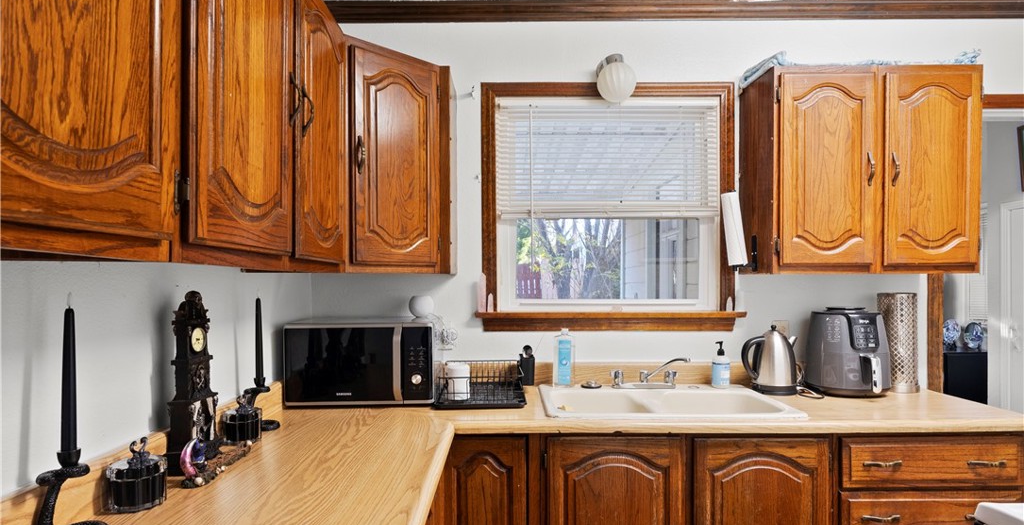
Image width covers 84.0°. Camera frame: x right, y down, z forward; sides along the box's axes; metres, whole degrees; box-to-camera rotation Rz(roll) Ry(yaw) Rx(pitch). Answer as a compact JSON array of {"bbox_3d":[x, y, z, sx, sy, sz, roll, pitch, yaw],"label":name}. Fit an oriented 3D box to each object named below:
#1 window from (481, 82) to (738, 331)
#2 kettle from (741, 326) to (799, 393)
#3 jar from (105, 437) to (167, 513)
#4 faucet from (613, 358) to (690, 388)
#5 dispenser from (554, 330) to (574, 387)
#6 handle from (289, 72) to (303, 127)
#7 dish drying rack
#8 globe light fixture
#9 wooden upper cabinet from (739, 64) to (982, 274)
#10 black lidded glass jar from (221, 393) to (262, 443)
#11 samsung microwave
[{"bbox_3d":[0.413,-0.237,2.420,1.090,1.060,0.110,0,-1,-1],"label":"window"},{"bbox_3d":[1.000,0.371,2.210,0.215,0.248,0.165,0,-1,0],"label":"kettle"},{"bbox_3d":[-0.721,0.403,1.105,0.095,0.121,0.110,0,-1,0],"label":"jar"},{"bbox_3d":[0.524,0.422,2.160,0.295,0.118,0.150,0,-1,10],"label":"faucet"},{"bbox_3d":[0.218,0.392,2.340,0.084,0.240,0.052,0,-1,0],"label":"dispenser"},{"bbox_3d":[-0.493,-0.372,1.300,0.027,0.123,0.014,0,-1,-1],"label":"handle"},{"bbox_3d":[-0.116,0.452,2.150,0.330,0.125,0.330,0,-1,-1],"label":"dish drying rack"},{"bbox_3d":[0.420,-0.738,2.290,0.154,0.188,0.195,0,-1,0],"label":"globe light fixture"},{"bbox_3d":[1.335,-0.336,2.225,0.755,0.757,0.330,0,-1,0],"label":"wooden upper cabinet"},{"bbox_3d":[-0.732,0.421,1.552,0.097,0.126,0.097,0,-1,-1],"label":"black lidded glass jar"},{"bbox_3d":[-0.535,0.362,2.175,0.516,0.297,0.400,0,-1,-3],"label":"samsung microwave"}]

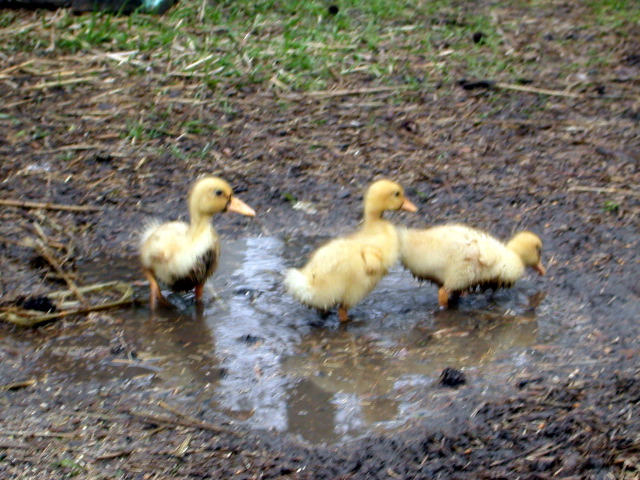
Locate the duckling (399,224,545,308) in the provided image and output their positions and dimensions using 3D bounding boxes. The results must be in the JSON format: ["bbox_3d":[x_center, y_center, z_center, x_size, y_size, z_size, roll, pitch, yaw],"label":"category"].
[{"bbox_3d":[0.211,0.031,2.897,0.205,0.122,0.090,-5,23,-12],"label":"duckling"}]

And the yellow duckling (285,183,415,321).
[{"bbox_3d":[0.044,0.014,2.842,0.185,0.195,0.085,-9,24,-20],"label":"yellow duckling"}]

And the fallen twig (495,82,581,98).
[{"bbox_3d":[0.409,-0.280,3.809,0.170,0.010,0.014,9,24,22],"label":"fallen twig"}]

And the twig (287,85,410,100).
[{"bbox_3d":[0.053,-0.278,3.804,0.235,0.010,0.014,-5,23,-12],"label":"twig"}]

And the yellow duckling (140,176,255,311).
[{"bbox_3d":[-0.174,0.006,2.865,0.160,0.192,0.092,15,26,32],"label":"yellow duckling"}]

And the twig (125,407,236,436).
[{"bbox_3d":[-0.172,0.223,2.559,0.155,0.013,0.022,10,24,23],"label":"twig"}]

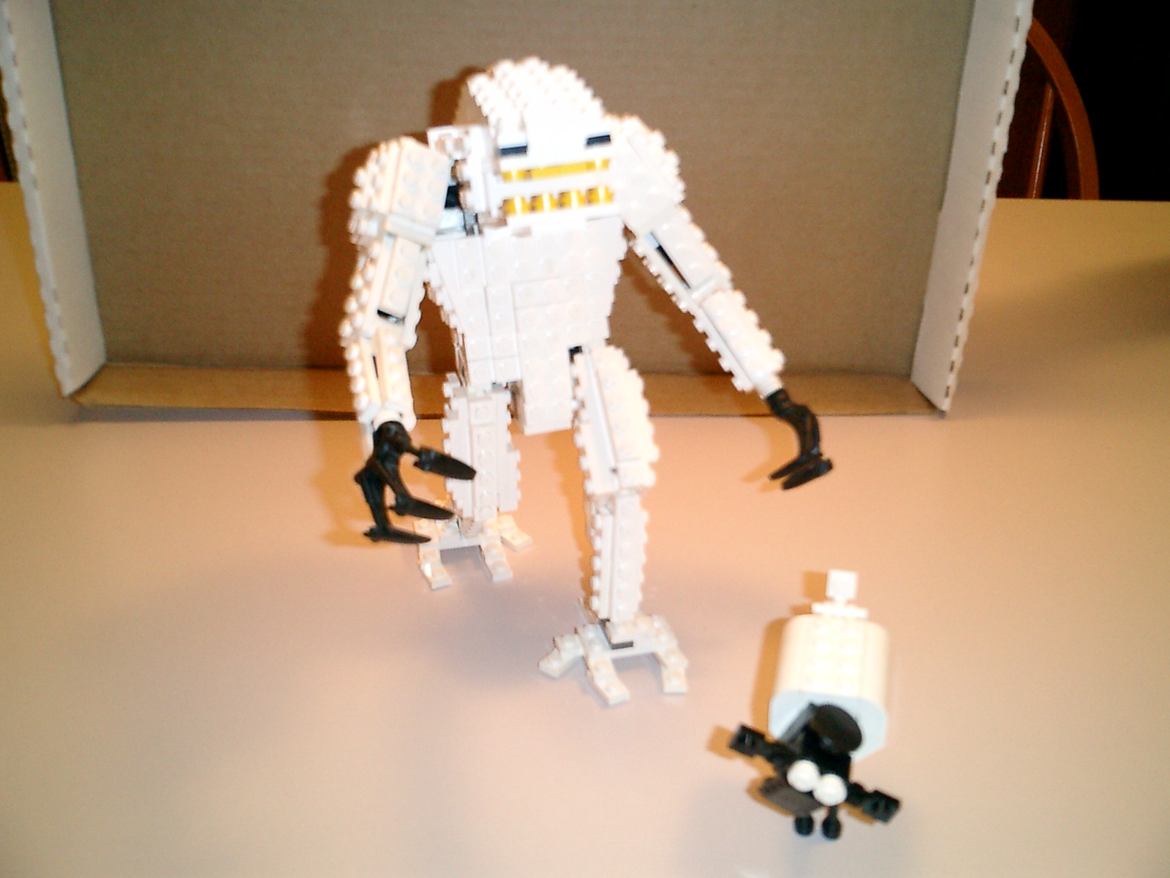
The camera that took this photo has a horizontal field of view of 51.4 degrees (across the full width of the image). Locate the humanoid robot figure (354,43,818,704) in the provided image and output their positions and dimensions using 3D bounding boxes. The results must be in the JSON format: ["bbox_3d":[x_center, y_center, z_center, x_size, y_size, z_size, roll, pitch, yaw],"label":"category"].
[{"bbox_3d":[-0.005,-0.023,0.396,0.149,0.195,0.141,-5,27,-15],"label":"humanoid robot figure"}]

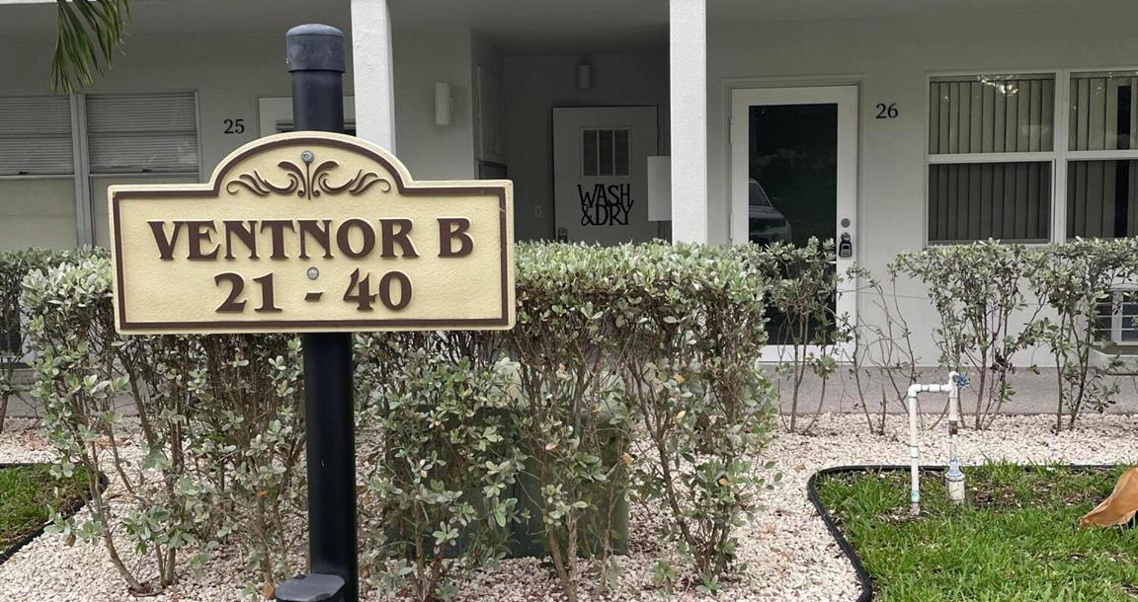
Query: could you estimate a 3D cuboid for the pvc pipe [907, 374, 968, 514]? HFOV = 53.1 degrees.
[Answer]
[{"bbox_3d":[1.635,0.636,5.071,0.260,0.645,0.090,0,6,5],"label":"pvc pipe"}]

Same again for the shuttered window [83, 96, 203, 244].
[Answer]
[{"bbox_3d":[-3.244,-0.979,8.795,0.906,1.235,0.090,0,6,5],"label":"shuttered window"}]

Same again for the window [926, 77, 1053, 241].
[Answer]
[{"bbox_3d":[3.025,-1.019,8.210,0.901,1.224,0.090,0,6,5],"label":"window"}]

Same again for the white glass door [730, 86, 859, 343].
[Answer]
[{"bbox_3d":[1.673,-0.558,8.491,0.912,2.030,0.050,-1,7,5],"label":"white glass door"}]

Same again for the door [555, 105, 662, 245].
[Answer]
[{"bbox_3d":[0.332,-0.709,10.206,0.910,2.037,0.060,0,6,5],"label":"door"}]

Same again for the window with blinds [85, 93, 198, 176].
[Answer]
[{"bbox_3d":[-3.259,-1.284,8.773,0.875,0.622,0.050,0,6,5],"label":"window with blinds"}]

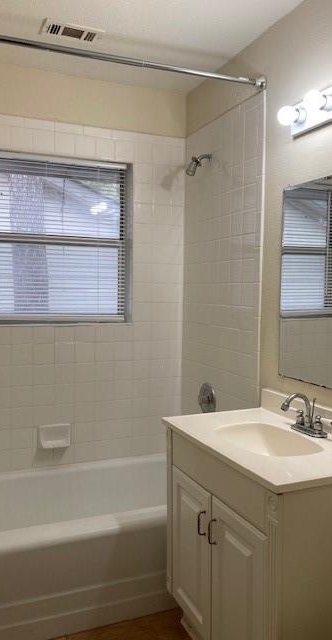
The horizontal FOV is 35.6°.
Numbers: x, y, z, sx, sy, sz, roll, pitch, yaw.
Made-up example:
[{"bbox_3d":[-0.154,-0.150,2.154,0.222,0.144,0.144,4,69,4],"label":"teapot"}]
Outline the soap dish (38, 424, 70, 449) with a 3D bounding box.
[{"bbox_3d":[-0.589,0.620,2.731,0.160,0.110,0.075,-1,3,-22],"label":"soap dish"}]

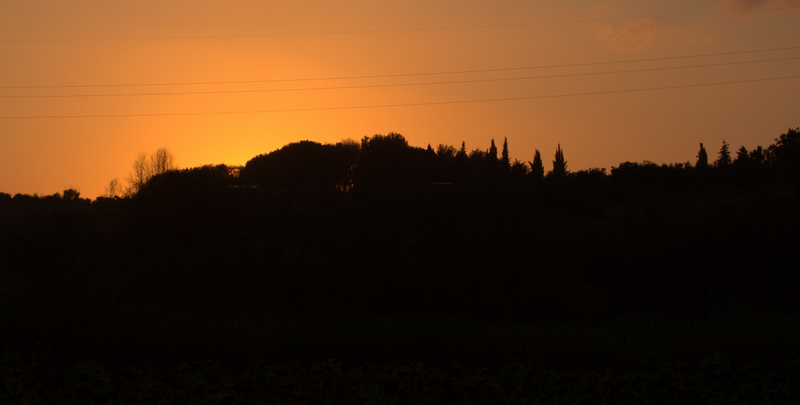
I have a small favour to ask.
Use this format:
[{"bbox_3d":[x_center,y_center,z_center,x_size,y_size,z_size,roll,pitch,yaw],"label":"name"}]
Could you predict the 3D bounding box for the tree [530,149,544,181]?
[{"bbox_3d":[23.805,-6.406,600.000,2.251,5.973,2.251,0,-2,0],"label":"tree"}]

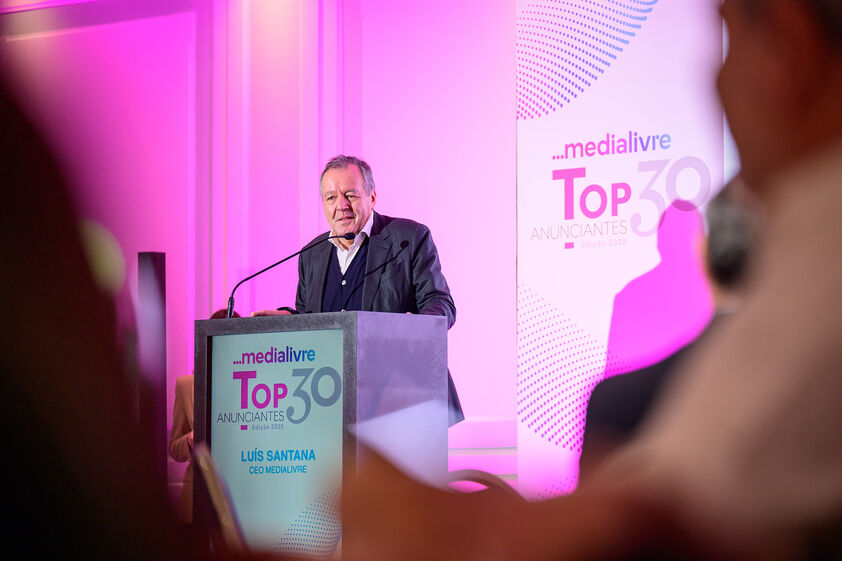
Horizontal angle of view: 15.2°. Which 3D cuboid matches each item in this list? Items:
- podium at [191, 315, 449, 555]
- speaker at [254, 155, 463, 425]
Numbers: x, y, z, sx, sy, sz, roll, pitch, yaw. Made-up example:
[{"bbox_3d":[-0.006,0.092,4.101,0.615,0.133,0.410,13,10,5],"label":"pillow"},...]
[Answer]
[{"bbox_3d":[-0.290,0.689,9.021,0.653,1.160,0.366,-4,-5,43],"label":"podium"},{"bbox_3d":[-0.170,0.463,9.470,0.600,1.673,0.480,-3,-5,36],"label":"speaker"}]

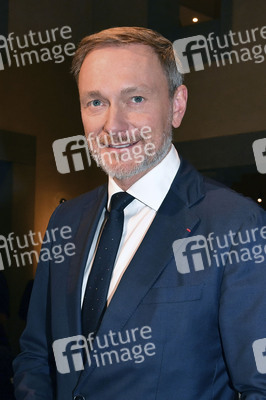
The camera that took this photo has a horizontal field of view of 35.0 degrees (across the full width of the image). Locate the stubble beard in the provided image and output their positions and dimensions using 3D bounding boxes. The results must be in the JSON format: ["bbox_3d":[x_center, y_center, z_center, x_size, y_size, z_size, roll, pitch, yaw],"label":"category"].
[{"bbox_3d":[-0.003,-0.083,0.660,0.135,0.100,0.090,-3,0,19],"label":"stubble beard"}]

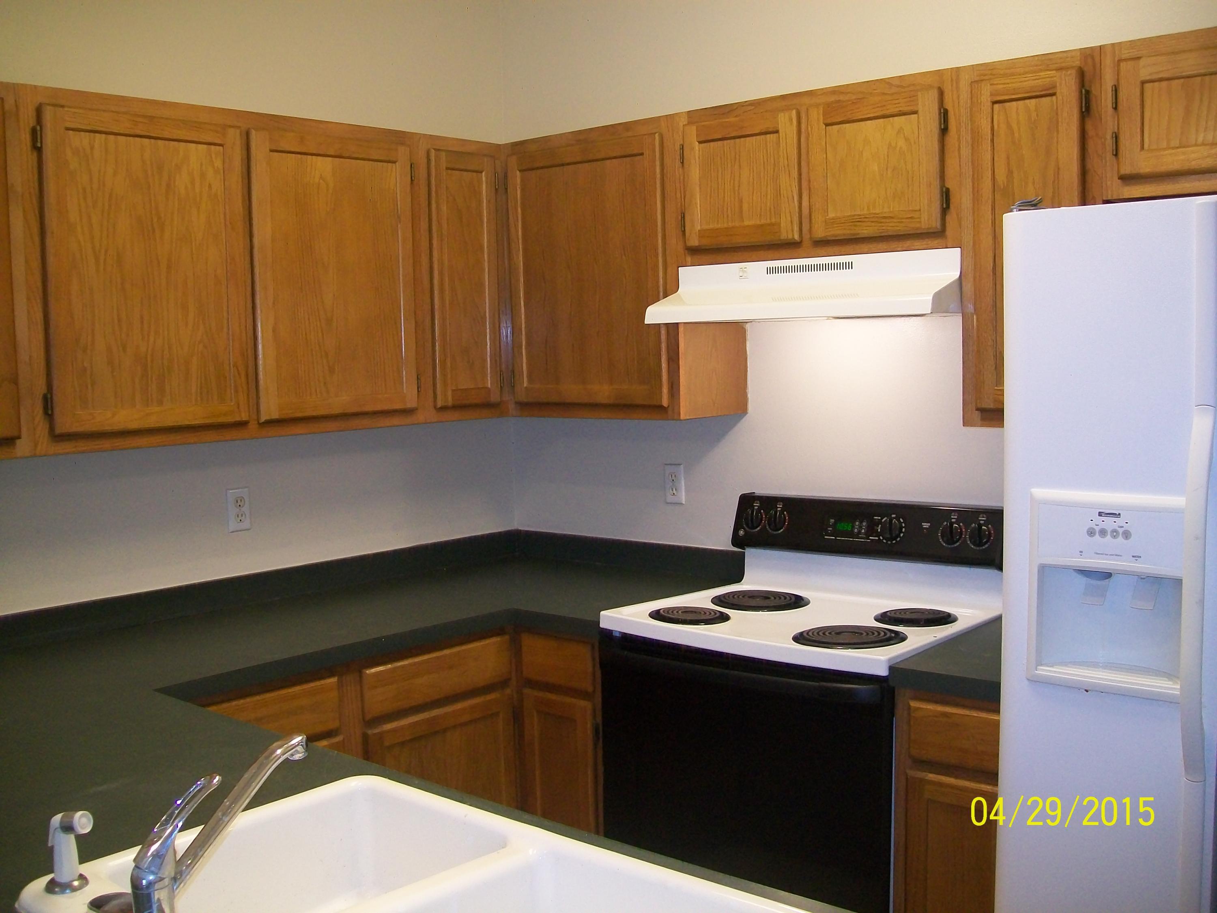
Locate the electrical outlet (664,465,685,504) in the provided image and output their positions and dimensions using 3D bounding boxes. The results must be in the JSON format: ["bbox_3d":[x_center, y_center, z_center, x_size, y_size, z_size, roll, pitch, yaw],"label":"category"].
[{"bbox_3d":[0.187,0.080,3.420,0.068,0.117,0.007,3,7,41],"label":"electrical outlet"}]

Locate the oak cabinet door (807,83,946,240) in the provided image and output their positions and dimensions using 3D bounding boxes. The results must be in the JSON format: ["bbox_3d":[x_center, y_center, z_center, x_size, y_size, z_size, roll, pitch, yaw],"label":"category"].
[{"bbox_3d":[0.590,-0.634,2.632,0.326,0.302,0.025,3,7,41],"label":"oak cabinet door"}]

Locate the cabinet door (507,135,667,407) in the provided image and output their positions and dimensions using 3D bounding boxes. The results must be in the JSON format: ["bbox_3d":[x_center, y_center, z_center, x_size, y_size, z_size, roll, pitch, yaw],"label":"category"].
[{"bbox_3d":[-0.059,-0.486,3.228,0.531,0.692,0.022,3,6,37],"label":"cabinet door"}]

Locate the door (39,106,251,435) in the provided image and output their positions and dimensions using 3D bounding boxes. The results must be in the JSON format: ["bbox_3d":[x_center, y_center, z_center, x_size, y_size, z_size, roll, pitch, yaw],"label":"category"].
[{"bbox_3d":[-1.001,-0.397,2.614,0.025,0.680,0.475,3,7,41],"label":"door"}]

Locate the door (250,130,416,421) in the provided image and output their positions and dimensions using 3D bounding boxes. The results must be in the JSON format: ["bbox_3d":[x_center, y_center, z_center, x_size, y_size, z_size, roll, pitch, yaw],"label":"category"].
[{"bbox_3d":[-0.680,-0.449,2.998,0.023,0.690,0.475,3,7,41],"label":"door"}]

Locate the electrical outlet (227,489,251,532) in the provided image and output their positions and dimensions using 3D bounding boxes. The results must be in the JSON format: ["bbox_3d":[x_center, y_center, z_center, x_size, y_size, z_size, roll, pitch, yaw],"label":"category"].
[{"bbox_3d":[-0.978,0.142,3.171,0.007,0.115,0.068,3,7,41],"label":"electrical outlet"}]

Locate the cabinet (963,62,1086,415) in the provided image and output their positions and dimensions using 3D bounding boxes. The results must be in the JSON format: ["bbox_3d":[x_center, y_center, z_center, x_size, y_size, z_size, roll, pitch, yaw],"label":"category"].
[{"bbox_3d":[0.848,-0.428,2.430,0.227,0.690,0.023,3,7,41],"label":"cabinet"}]

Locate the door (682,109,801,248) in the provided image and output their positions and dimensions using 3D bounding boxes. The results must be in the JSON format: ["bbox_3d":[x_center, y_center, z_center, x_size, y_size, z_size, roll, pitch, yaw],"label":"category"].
[{"bbox_3d":[0.322,-0.652,2.847,0.327,0.303,0.025,3,7,41],"label":"door"}]

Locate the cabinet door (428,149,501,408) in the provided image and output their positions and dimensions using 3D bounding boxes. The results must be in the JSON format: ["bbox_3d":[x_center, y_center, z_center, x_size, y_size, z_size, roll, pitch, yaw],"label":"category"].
[{"bbox_3d":[-0.396,-0.480,3.267,0.025,0.686,0.235,3,7,41],"label":"cabinet door"}]

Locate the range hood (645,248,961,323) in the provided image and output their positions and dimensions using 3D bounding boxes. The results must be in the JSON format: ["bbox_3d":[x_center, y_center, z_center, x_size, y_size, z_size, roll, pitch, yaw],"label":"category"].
[{"bbox_3d":[0.514,-0.394,2.822,0.756,0.138,0.441,3,7,41],"label":"range hood"}]

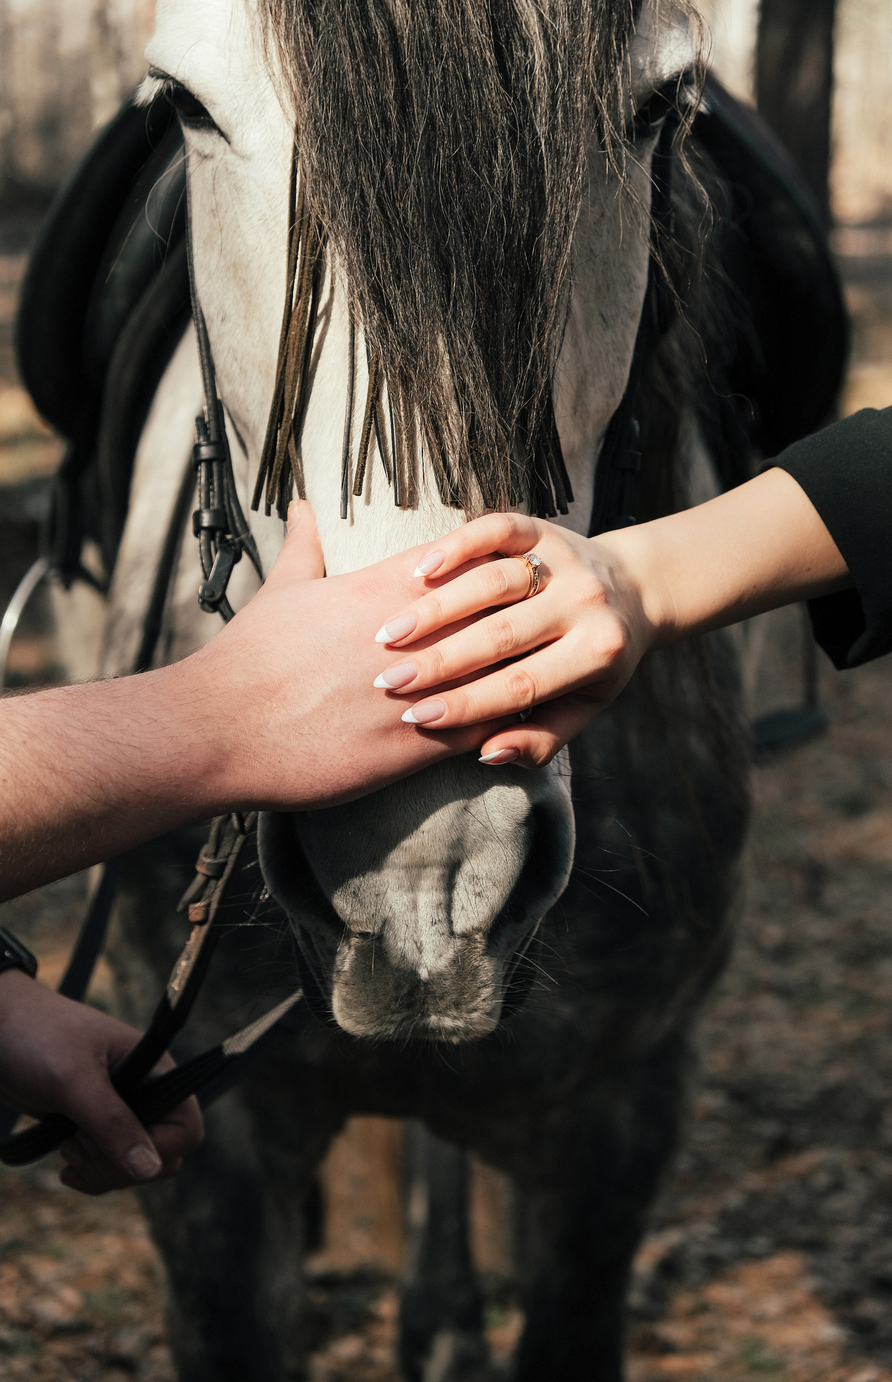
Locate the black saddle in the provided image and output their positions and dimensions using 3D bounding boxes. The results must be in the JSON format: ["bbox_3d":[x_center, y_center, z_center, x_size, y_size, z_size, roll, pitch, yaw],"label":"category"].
[{"bbox_3d":[-0.011,-0.295,2.320,0.580,0.420,0.500,0,12,0],"label":"black saddle"}]

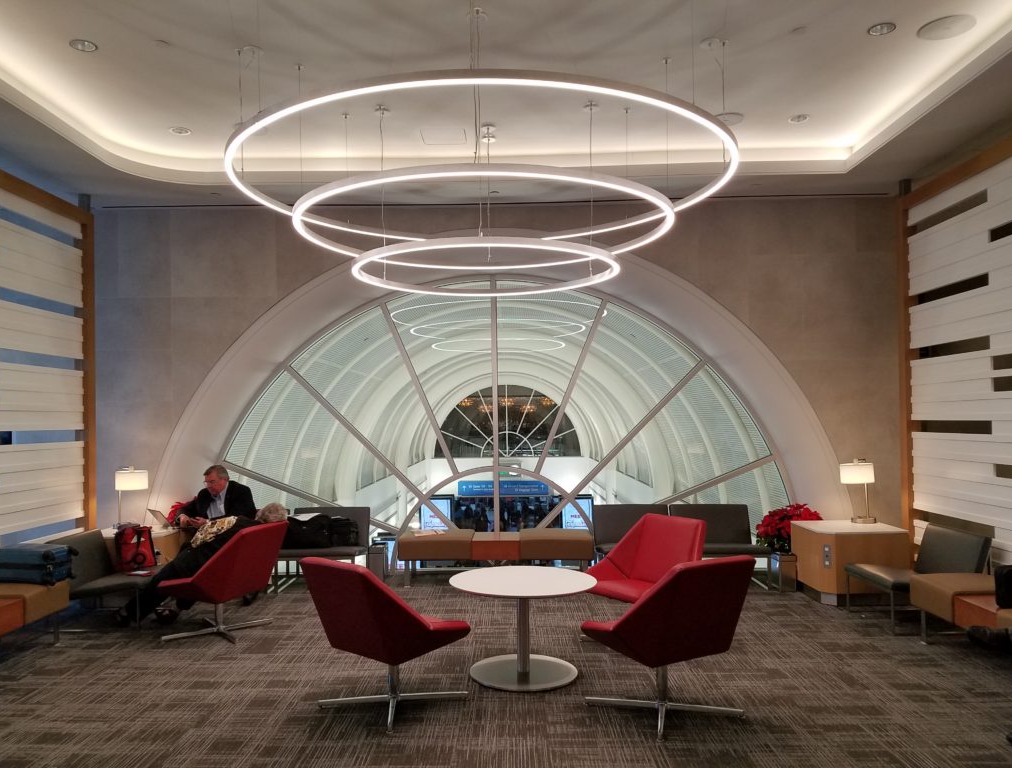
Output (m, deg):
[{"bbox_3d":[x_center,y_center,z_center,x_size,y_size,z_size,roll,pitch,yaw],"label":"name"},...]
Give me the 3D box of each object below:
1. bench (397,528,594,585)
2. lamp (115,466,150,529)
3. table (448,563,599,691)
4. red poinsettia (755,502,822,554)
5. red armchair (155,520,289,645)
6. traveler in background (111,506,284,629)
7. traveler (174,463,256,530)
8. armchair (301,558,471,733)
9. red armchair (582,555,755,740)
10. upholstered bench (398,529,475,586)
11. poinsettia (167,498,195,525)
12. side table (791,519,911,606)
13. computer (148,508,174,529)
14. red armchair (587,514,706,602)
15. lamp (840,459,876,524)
[{"bbox_3d":[-0.085,1.688,7.472,1.830,0.445,0.640,-1,-3,1],"label":"bench"},{"bbox_3d":[-3.591,1.087,7.366,0.330,0.590,0.310,-1,-3,1],"label":"lamp"},{"bbox_3d":[0.114,1.501,4.766,0.910,0.566,0.910,-1,-3,1],"label":"table"},{"bbox_3d":[2.606,1.328,7.070,0.620,0.480,0.550,-1,-3,1],"label":"red poinsettia"},{"bbox_3d":[-1.992,1.383,5.473,0.720,0.795,0.825,-2,-3,18],"label":"red armchair"},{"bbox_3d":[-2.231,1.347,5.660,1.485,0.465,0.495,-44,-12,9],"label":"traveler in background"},{"bbox_3d":[-2.452,1.269,6.596,0.630,1.140,0.870,-2,-3,27],"label":"traveler"},{"bbox_3d":[-0.662,1.355,4.235,0.630,0.834,0.750,-3,-3,40],"label":"armchair"},{"bbox_3d":[0.848,1.270,3.975,0.825,0.795,0.720,1,-3,-30],"label":"red armchair"},{"bbox_3d":[-0.630,1.622,7.214,0.667,0.431,0.645,-1,-3,0],"label":"upholstered bench"},{"bbox_3d":[-2.803,1.208,6.947,0.465,0.420,0.465,-1,-3,0],"label":"poinsettia"},{"bbox_3d":[2.831,1.462,6.349,0.667,0.562,0.705,-1,-3,0],"label":"side table"},{"bbox_3d":[-3.091,1.258,7.153,0.330,0.175,0.310,2,-4,-43],"label":"computer"},{"bbox_3d":[0.928,1.326,5.248,0.720,0.795,0.825,1,-3,-37],"label":"red armchair"},{"bbox_3d":[3.152,0.960,6.881,0.330,0.590,0.310,-1,-3,1],"label":"lamp"}]

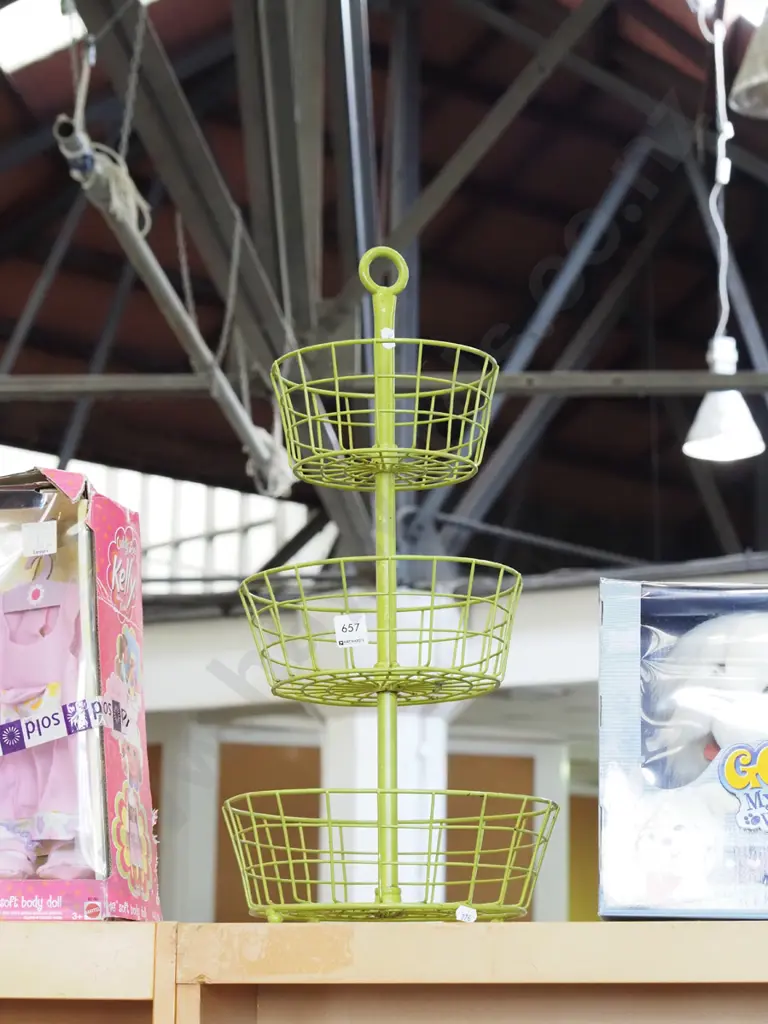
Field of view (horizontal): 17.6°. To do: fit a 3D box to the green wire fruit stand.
[{"bbox_3d":[0.002,0.057,2.248,0.299,0.620,0.299,0,-12,0],"label":"green wire fruit stand"}]

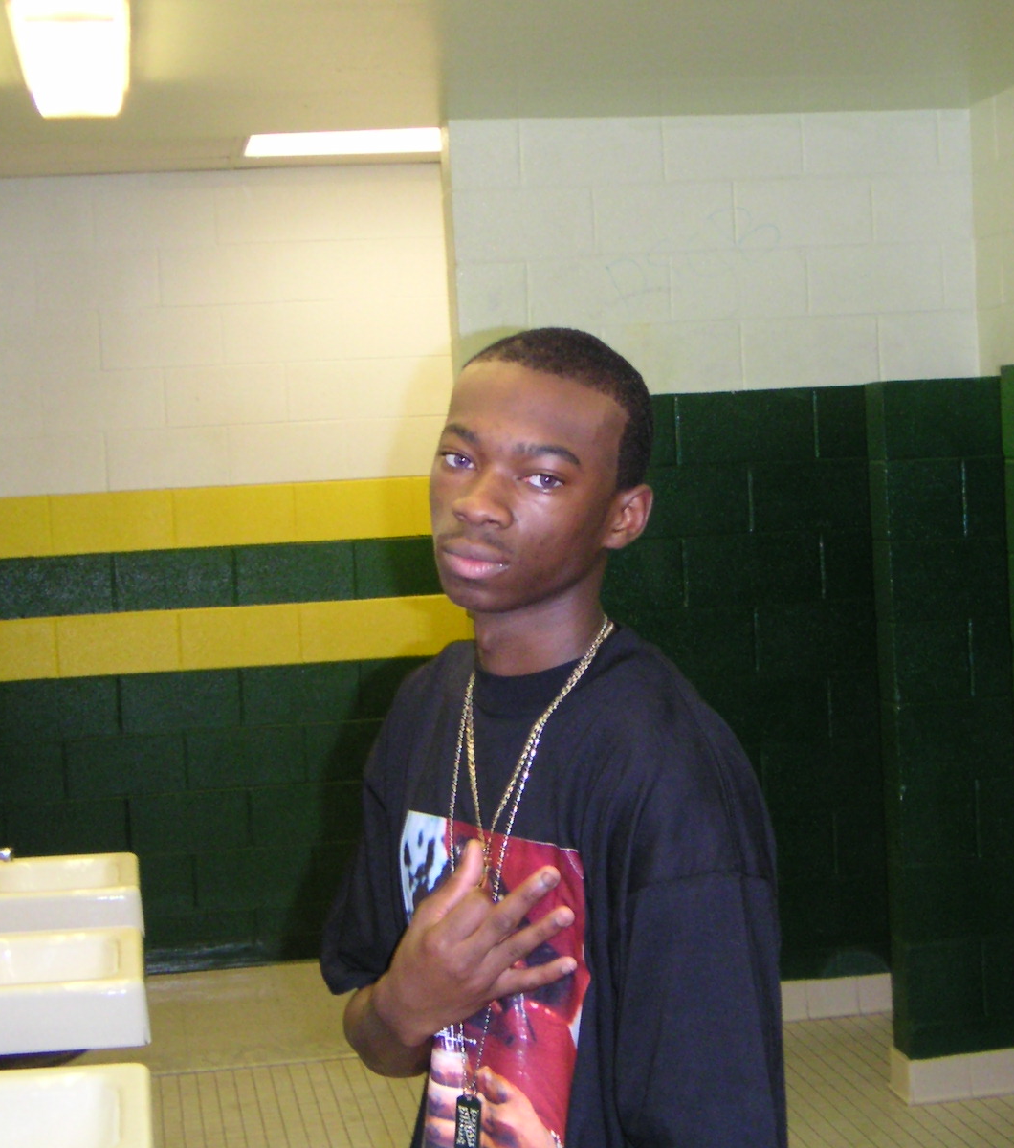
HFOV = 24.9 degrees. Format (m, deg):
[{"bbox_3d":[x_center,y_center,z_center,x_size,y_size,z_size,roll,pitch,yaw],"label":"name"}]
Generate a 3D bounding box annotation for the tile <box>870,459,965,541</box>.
[{"bbox_3d":[1.049,-0.187,5.864,0.197,0.197,0.140,-3,3,-9],"label":"tile"}]

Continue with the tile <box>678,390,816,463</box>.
[{"bbox_3d":[0.681,-0.415,6.560,0.400,0.198,0.030,-3,3,-9],"label":"tile"}]

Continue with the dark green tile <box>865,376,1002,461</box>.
[{"bbox_3d":[1.131,-0.393,5.823,0.398,0.197,0.140,-3,3,-9],"label":"dark green tile"}]

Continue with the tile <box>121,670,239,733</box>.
[{"bbox_3d":[-1.097,0.429,7.782,0.400,0.198,0.030,-3,3,-9],"label":"tile"}]

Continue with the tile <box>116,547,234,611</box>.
[{"bbox_3d":[-1.111,0.023,7.715,0.400,0.197,0.060,-3,3,-9],"label":"tile"}]

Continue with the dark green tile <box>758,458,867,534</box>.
[{"bbox_3d":[0.888,-0.225,6.567,0.398,0.195,0.050,-3,3,-9],"label":"dark green tile"}]

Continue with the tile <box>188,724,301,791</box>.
[{"bbox_3d":[-0.884,0.621,7.794,0.398,0.195,0.050,-3,3,-9],"label":"tile"}]

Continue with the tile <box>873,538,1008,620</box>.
[{"bbox_3d":[1.154,0.012,5.851,0.398,0.195,0.120,-3,3,-9],"label":"tile"}]

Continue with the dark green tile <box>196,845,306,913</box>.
[{"bbox_3d":[-0.861,1.026,7.792,0.398,0.197,0.050,-3,3,-9],"label":"dark green tile"}]

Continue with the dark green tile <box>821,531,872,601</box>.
[{"bbox_3d":[1.098,-0.034,6.610,0.398,0.195,0.050,-3,3,-9],"label":"dark green tile"}]

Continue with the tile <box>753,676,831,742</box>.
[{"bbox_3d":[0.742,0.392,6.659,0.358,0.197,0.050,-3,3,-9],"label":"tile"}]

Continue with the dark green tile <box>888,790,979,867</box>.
[{"bbox_3d":[1.080,0.626,5.858,0.195,0.197,0.140,-3,3,-9],"label":"dark green tile"}]

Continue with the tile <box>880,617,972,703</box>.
[{"bbox_3d":[1.068,0.219,5.883,0.197,0.197,0.140,-3,3,-9],"label":"tile"}]

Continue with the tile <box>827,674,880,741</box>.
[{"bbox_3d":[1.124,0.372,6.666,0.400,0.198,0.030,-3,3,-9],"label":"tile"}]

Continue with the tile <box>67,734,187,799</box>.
[{"bbox_3d":[-1.283,0.642,7.713,0.400,0.197,0.060,-3,3,-9],"label":"tile"}]

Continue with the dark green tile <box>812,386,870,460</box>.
[{"bbox_3d":[1.079,-0.439,6.591,0.398,0.195,0.050,-3,3,-9],"label":"dark green tile"}]

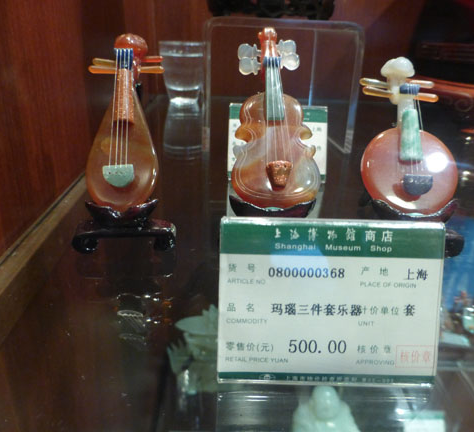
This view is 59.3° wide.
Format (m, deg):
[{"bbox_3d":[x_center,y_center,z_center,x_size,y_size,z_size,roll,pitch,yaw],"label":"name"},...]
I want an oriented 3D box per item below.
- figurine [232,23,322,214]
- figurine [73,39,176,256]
[{"bbox_3d":[0.024,-0.044,0.254,0.070,0.130,0.037,-1,23,-6],"label":"figurine"},{"bbox_3d":[-0.070,-0.042,0.252,0.062,0.124,0.037,-1,23,-6],"label":"figurine"}]

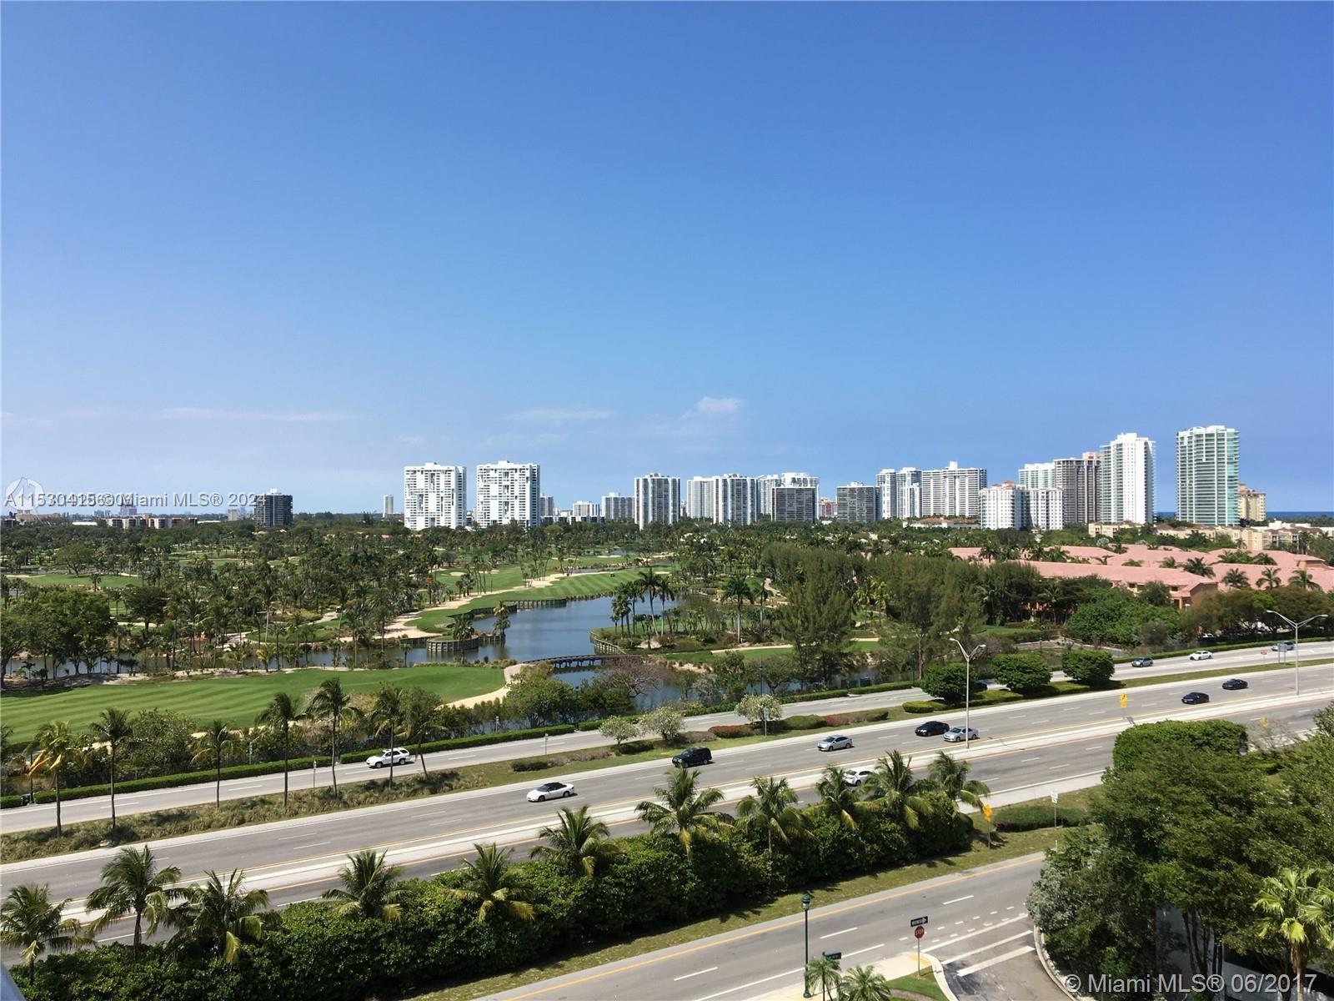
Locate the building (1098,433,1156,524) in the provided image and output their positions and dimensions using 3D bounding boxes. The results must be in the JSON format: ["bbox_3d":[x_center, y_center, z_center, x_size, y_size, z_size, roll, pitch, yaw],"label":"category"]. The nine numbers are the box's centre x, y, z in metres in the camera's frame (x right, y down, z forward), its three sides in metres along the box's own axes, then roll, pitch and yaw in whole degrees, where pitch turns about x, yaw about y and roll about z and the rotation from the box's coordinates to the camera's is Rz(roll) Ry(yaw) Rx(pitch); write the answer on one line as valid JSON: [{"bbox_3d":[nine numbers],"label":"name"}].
[{"bbox_3d":[405.065,-10.142,985.120,40.000,94.000,29.000,-1,-1,42],"label":"building"}]

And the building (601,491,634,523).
[{"bbox_3d":[-74.691,17.285,1719.916,48.000,54.000,24.000,0,-1,-12],"label":"building"}]

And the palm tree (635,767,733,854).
[{"bbox_3d":[1.305,25.127,84.800,7.000,9.843,6.700,0,0,0],"label":"palm tree"}]

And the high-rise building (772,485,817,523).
[{"bbox_3d":[147.122,12.057,1289.941,48.000,56.000,24.000,0,-1,0],"label":"high-rise building"}]

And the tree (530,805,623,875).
[{"bbox_3d":[-6.466,25.875,79.700,6.400,8.269,6.200,0,0,0],"label":"tree"}]

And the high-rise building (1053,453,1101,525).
[{"bbox_3d":[454.812,-6.693,1230.000,56.000,90.998,28.000,0,0,-6],"label":"high-rise building"}]

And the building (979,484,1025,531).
[{"bbox_3d":[265.326,11.257,884.931,28.000,50.000,22.000,0,-1,37],"label":"building"}]

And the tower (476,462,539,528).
[{"bbox_3d":[-160.706,-0.738,1130.000,59.000,77.559,23.000,0,0,19],"label":"tower"}]

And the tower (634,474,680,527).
[{"bbox_3d":[-12.448,3.039,1405.000,53.000,74.211,23.000,0,0,-23],"label":"tower"}]

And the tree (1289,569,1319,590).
[{"bbox_3d":[153.850,23.870,269.820,7.000,13.740,7.000,0,0,0],"label":"tree"}]

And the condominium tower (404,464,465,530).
[{"bbox_3d":[-247.480,-0.220,1190.040,53.000,76.500,36.000,0,0,6],"label":"condominium tower"}]

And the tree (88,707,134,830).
[{"bbox_3d":[-49.560,24.030,99.620,4.000,10.730,4.000,0,0,0],"label":"tree"}]

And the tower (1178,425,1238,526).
[{"bbox_3d":[478.240,-14.300,990.140,43.000,101.500,33.000,0,0,10],"label":"tower"}]

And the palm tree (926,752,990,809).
[{"bbox_3d":[26.137,26.305,100.662,5.650,7.060,5.650,0,-1,0],"label":"palm tree"}]

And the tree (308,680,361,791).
[{"bbox_3d":[-33.590,23.800,112.380,5.040,11.380,5.040,0,0,0],"label":"tree"}]

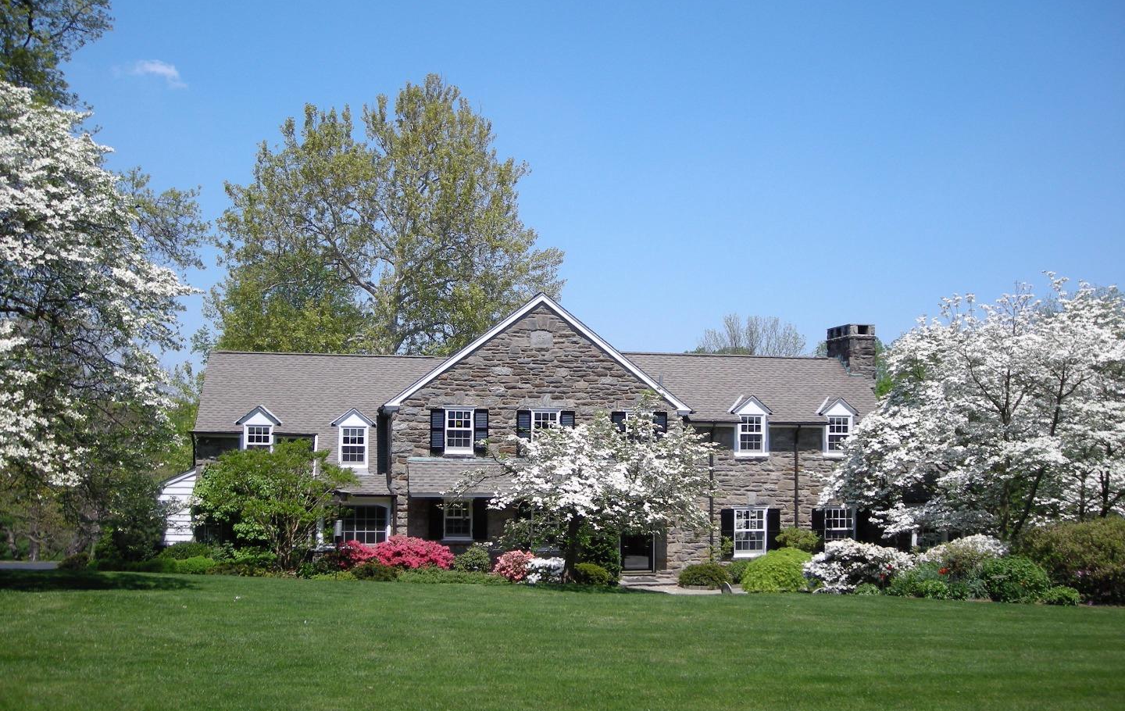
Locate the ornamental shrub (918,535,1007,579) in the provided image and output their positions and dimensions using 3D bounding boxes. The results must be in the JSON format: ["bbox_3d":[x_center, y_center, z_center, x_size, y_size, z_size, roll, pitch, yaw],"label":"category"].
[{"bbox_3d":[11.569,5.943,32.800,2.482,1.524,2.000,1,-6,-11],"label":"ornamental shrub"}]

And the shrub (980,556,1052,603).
[{"bbox_3d":[11.243,5.556,28.200,1.800,1.130,1.550,2,-4,-12],"label":"shrub"}]

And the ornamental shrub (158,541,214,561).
[{"bbox_3d":[-11.145,5.846,33.700,1.640,0.720,1.200,2,-4,-12],"label":"ornamental shrub"}]

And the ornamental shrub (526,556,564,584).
[{"bbox_3d":[-0.491,6.008,31.800,1.050,0.800,0.950,2,-4,-12],"label":"ornamental shrub"}]

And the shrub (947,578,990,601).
[{"bbox_3d":[11.209,6.478,31.400,1.141,0.588,0.900,1,-6,-11],"label":"shrub"}]

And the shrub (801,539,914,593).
[{"bbox_3d":[8.749,6.231,33.600,3.165,1.536,2.300,1,-6,-11],"label":"shrub"}]

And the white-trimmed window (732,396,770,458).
[{"bbox_3d":[5.951,2.329,36.808,1.319,1.950,0.950,1,-6,-11],"label":"white-trimmed window"}]

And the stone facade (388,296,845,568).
[{"bbox_3d":[2.116,2.667,35.578,15.019,8.549,1.000,1,-6,-11],"label":"stone facade"}]

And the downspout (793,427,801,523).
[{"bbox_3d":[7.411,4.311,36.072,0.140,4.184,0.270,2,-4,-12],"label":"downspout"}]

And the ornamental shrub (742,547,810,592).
[{"bbox_3d":[6.515,6.556,34.700,2.170,1.390,2.000,1,-3,-9],"label":"ornamental shrub"}]

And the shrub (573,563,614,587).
[{"bbox_3d":[0.944,6.632,34.400,1.220,0.740,1.150,1,-3,-9],"label":"shrub"}]

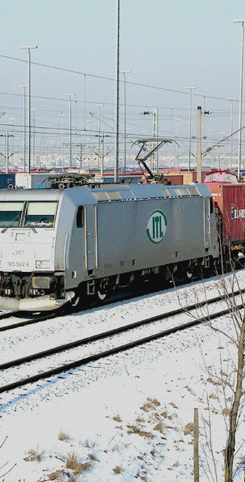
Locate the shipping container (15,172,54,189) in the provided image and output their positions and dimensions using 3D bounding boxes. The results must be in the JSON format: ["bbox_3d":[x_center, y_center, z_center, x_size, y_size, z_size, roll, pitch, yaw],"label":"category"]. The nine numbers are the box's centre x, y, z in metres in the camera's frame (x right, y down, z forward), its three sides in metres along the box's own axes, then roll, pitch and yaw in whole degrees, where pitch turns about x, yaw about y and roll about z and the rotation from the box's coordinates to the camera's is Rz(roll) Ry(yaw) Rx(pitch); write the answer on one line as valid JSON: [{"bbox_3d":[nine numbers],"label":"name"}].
[{"bbox_3d":[-5.595,-3.174,98.666,2.440,2.850,12.190,1,3,13],"label":"shipping container"}]

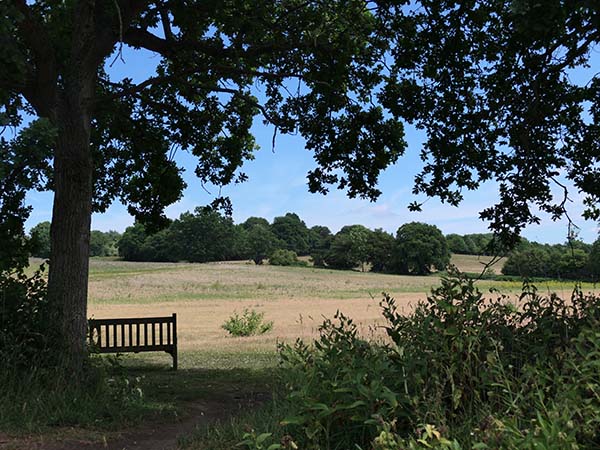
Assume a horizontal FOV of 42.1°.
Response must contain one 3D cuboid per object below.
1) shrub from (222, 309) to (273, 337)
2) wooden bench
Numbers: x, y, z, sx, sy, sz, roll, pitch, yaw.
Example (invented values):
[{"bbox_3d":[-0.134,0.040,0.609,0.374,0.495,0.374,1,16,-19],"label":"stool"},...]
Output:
[{"bbox_3d":[-1.238,2.300,18.400,1.170,0.650,1.050,-1,-3,0],"label":"shrub"},{"bbox_3d":[-2.853,1.874,12.497,1.750,0.900,0.620,-1,-3,-9],"label":"wooden bench"}]

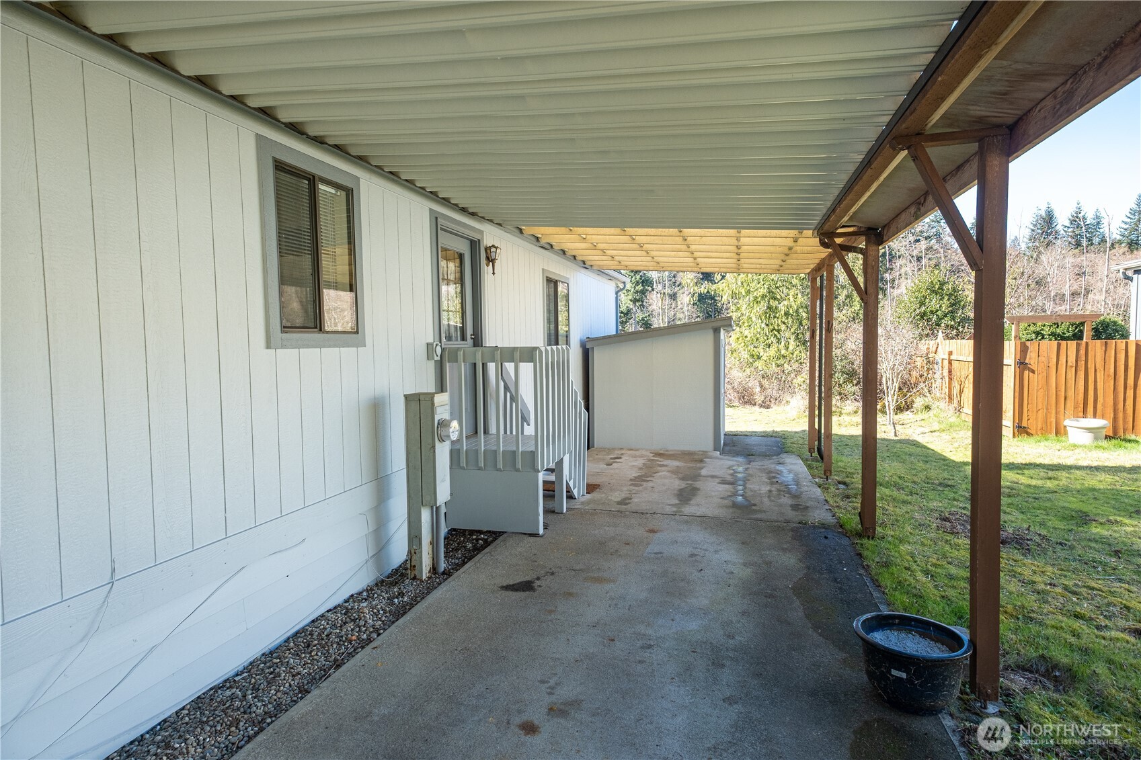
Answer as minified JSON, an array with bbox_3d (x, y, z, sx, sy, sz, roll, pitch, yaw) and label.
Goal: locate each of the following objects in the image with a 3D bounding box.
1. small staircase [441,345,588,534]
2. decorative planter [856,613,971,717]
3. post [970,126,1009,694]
[{"bbox_3d":[-0.481,0.505,6.411,0.960,1.720,1.800,0,3,15],"label":"small staircase"},{"bbox_3d":[1.606,1.355,2.859,0.480,0.295,0.480,0,3,15],"label":"decorative planter"},{"bbox_3d":[1.930,0.205,2.775,0.090,2.590,0.090,0,3,15],"label":"post"}]

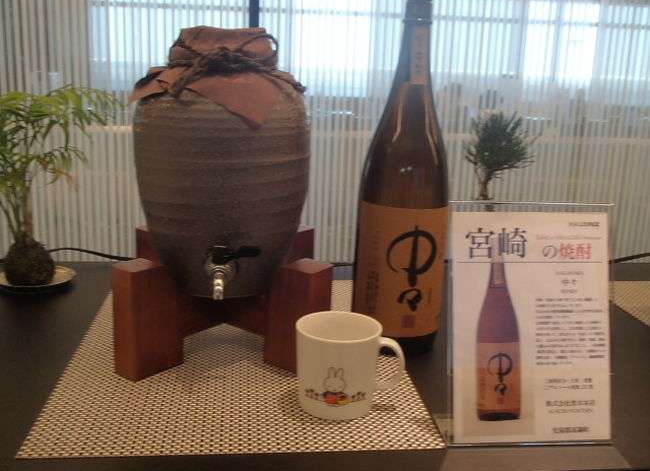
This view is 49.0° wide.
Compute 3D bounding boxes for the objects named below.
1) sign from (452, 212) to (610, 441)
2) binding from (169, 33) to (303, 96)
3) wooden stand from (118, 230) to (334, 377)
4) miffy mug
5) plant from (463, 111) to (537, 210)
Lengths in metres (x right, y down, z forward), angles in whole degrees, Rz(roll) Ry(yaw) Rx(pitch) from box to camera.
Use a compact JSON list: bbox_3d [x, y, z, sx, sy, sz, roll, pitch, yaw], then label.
[{"bbox_3d":[0.186,0.082,0.643,0.152,0.213,0.015,1,-2,-7],"label":"sign"},{"bbox_3d":[-0.096,-0.185,0.770,0.150,0.068,0.130,1,13,-7],"label":"binding"},{"bbox_3d":[-0.117,0.069,0.839,0.227,0.117,0.227,1,13,-7],"label":"wooden stand"},{"bbox_3d":[0.025,0.127,0.691,0.106,0.082,0.083,2,13,0],"label":"miffy mug"},{"bbox_3d":[0.273,-0.057,1.119,0.116,0.265,0.112,1,13,-7],"label":"plant"}]

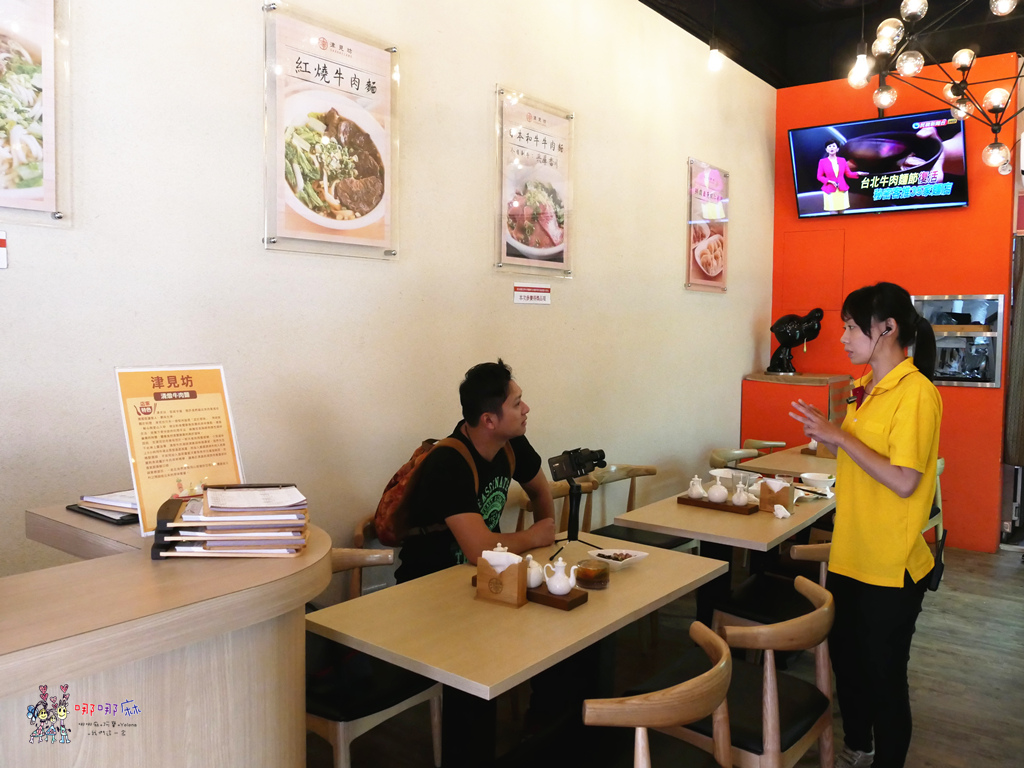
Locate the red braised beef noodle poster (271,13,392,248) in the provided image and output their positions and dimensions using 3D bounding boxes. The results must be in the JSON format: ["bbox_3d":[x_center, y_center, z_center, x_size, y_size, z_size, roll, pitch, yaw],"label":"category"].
[{"bbox_3d":[-0.627,-0.876,2.978,0.030,0.760,0.550,4,5,38],"label":"red braised beef noodle poster"}]

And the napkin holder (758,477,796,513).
[{"bbox_3d":[1.026,0.439,3.202,0.116,0.114,0.060,4,5,41],"label":"napkin holder"}]

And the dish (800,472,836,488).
[{"bbox_3d":[1.390,0.452,3.769,0.165,0.050,0.165,4,5,38],"label":"dish"}]

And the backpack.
[{"bbox_3d":[-0.273,0.342,2.840,0.180,0.390,0.290,38,25,28],"label":"backpack"}]

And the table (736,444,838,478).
[{"bbox_3d":[1.808,0.785,4.695,0.612,0.745,1.166,4,6,38],"label":"table"}]

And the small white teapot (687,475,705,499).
[{"bbox_3d":[0.783,0.431,3.519,0.080,0.090,0.062,-3,5,-32],"label":"small white teapot"}]

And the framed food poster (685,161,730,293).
[{"bbox_3d":[1.280,-1.007,5.385,0.030,0.810,0.600,4,5,38],"label":"framed food poster"}]

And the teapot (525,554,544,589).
[{"bbox_3d":[0.047,0.501,2.233,0.085,0.092,0.085,1,4,0],"label":"teapot"}]

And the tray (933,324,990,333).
[{"bbox_3d":[3.067,-0.381,5.709,0.370,0.043,0.270,4,5,38],"label":"tray"}]

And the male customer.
[{"bbox_3d":[-0.076,0.594,2.820,0.730,1.360,0.570,4,5,38],"label":"male customer"}]

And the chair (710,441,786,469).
[{"bbox_3d":[1.423,0.771,4.875,0.530,0.755,0.560,4,5,38],"label":"chair"}]

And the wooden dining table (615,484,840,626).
[{"bbox_3d":[0.993,0.874,3.538,0.612,0.745,1.166,4,6,37],"label":"wooden dining table"}]

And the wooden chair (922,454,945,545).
[{"bbox_3d":[2.213,0.786,4.787,0.530,0.755,0.560,4,5,38],"label":"wooden chair"}]

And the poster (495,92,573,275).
[{"bbox_3d":[0.107,-0.869,3.671,0.030,0.762,0.585,4,6,36],"label":"poster"}]

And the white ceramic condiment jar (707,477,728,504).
[{"bbox_3d":[0.852,0.434,3.423,0.080,0.100,0.080,0,5,0],"label":"white ceramic condiment jar"}]

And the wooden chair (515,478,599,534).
[{"bbox_3d":[0.324,0.857,3.707,0.510,0.750,0.550,4,6,36],"label":"wooden chair"}]

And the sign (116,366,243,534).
[{"bbox_3d":[-0.600,0.113,1.518,0.020,0.300,0.213,-18,-8,38],"label":"sign"}]

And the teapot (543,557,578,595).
[{"bbox_3d":[0.134,0.525,2.281,0.096,0.094,0.070,1,5,11],"label":"teapot"}]

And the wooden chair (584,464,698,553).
[{"bbox_3d":[0.627,0.825,4.114,0.510,0.750,0.550,4,6,38],"label":"wooden chair"}]

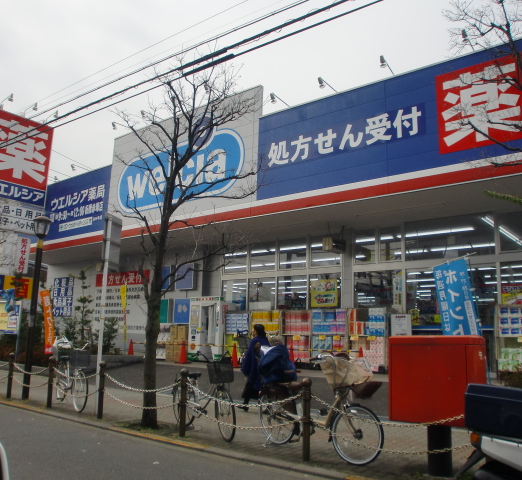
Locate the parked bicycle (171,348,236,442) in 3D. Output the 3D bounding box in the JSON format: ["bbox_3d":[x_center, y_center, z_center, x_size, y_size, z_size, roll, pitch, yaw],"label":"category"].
[{"bbox_3d":[-0.728,2.081,7.031,0.550,1.060,1.780,9,-13,-34],"label":"parked bicycle"}]

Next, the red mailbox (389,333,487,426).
[{"bbox_3d":[1.833,1.423,5.355,0.790,0.860,0.620,-8,-14,39],"label":"red mailbox"}]

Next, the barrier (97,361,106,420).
[{"bbox_3d":[-2.459,2.327,8.052,0.110,0.873,0.110,-7,-14,39],"label":"barrier"}]

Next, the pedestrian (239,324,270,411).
[{"bbox_3d":[-0.121,2.317,9.455,0.450,1.528,0.480,-4,-11,25],"label":"pedestrian"}]

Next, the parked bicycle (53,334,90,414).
[{"bbox_3d":[-3.406,2.401,9.251,0.500,1.170,1.740,8,-13,-34],"label":"parked bicycle"}]

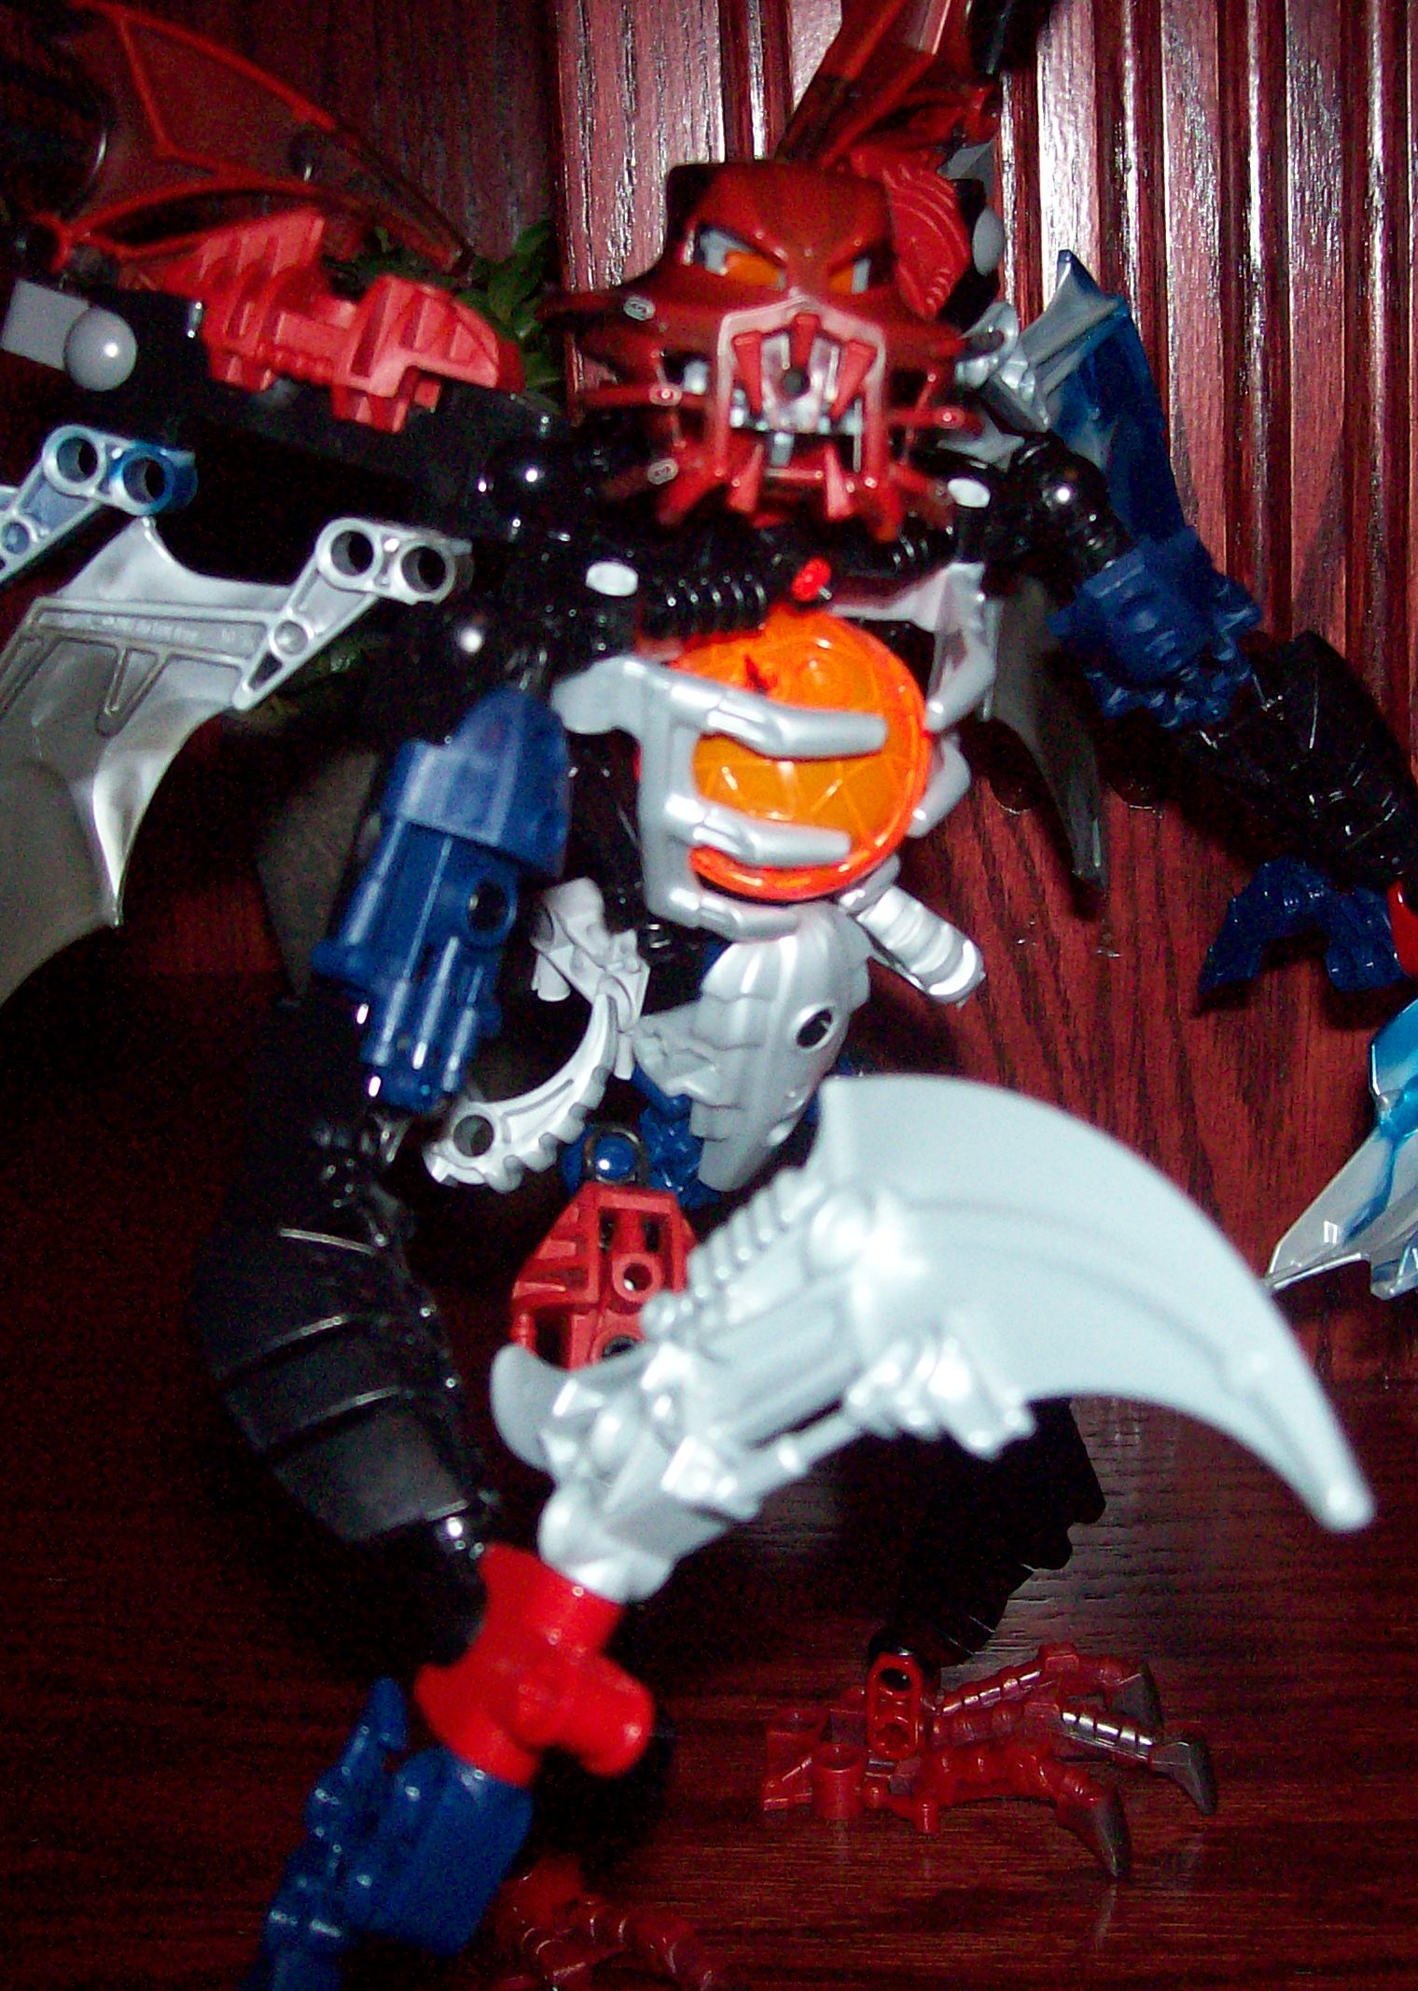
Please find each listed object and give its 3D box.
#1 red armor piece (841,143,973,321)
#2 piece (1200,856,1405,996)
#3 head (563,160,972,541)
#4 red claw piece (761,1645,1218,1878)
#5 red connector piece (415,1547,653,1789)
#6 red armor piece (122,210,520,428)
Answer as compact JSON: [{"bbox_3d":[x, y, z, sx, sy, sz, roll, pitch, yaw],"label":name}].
[{"bbox_3d":[0.025,-0.097,0.350,0.018,0.021,0.032,2,15,20],"label":"red armor piece"},{"bbox_3d":[0.079,-0.009,0.369,0.026,0.017,0.015,4,16,29],"label":"piece"},{"bbox_3d":[0.007,-0.079,0.338,0.047,0.044,0.038,0,12,-18],"label":"head"},{"bbox_3d":[0.039,0.108,0.395,0.063,0.022,0.038,-2,12,5],"label":"red claw piece"},{"bbox_3d":[-0.015,0.058,0.236,0.021,0.017,0.011,32,3,33],"label":"red connector piece"},{"bbox_3d":[-0.044,-0.079,0.320,0.047,0.019,0.023,16,13,-3],"label":"red armor piece"}]

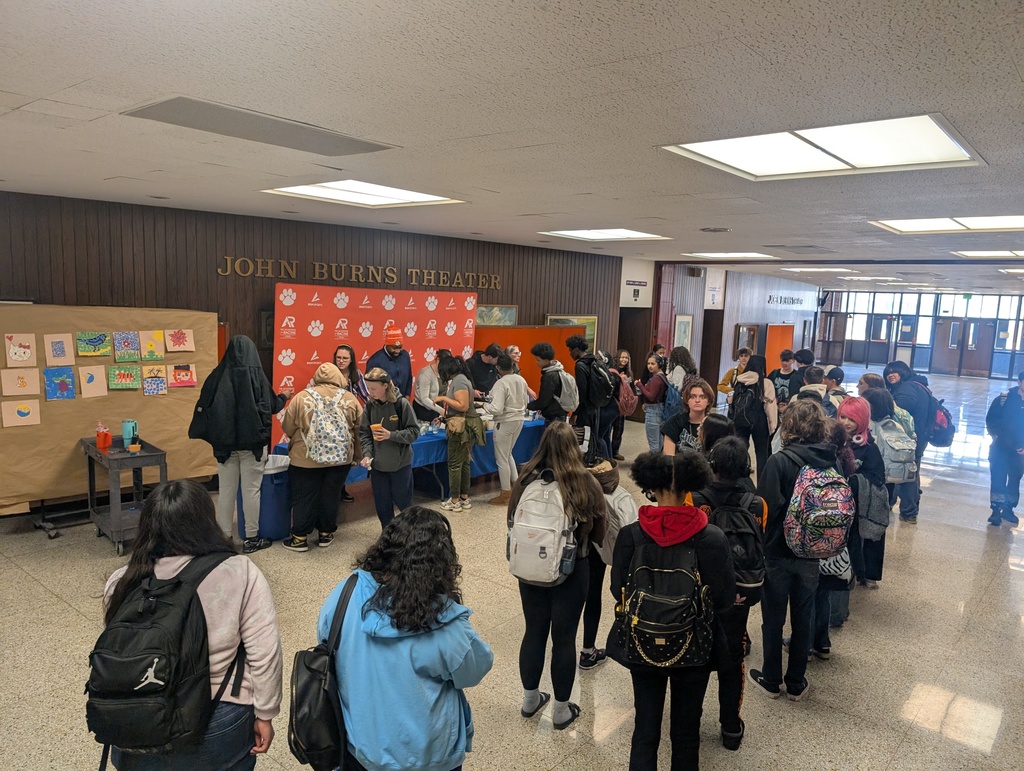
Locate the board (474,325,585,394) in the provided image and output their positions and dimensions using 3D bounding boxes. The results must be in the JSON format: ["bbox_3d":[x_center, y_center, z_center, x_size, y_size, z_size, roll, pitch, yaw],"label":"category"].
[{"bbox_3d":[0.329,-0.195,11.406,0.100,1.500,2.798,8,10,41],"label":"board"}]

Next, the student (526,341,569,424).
[{"bbox_3d":[0.447,0.342,8.950,0.580,1.710,0.500,5,8,19],"label":"student"}]

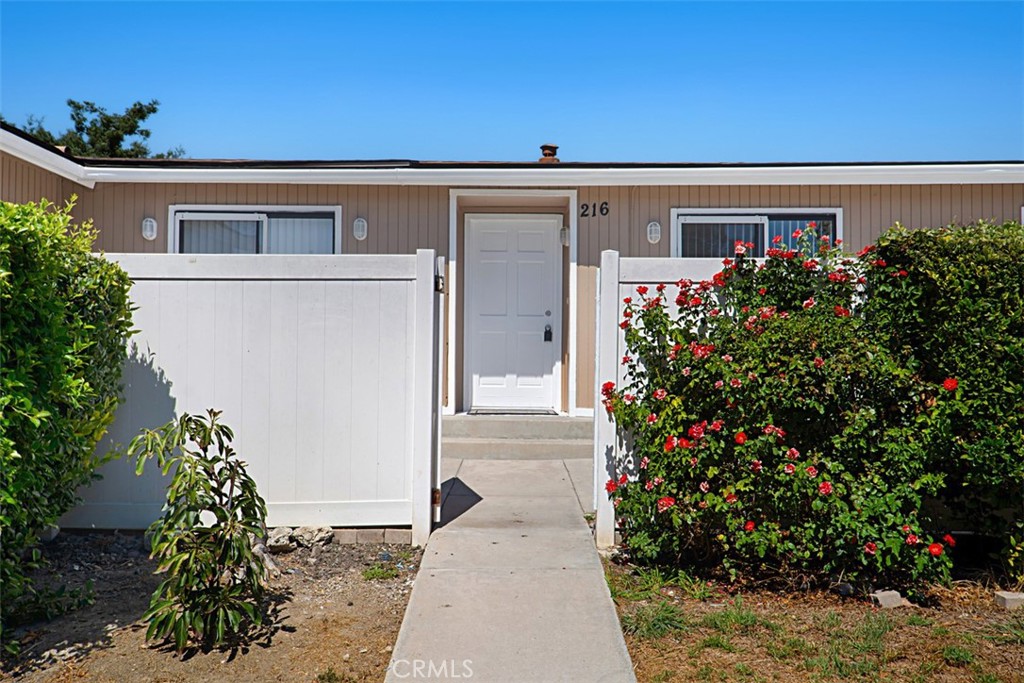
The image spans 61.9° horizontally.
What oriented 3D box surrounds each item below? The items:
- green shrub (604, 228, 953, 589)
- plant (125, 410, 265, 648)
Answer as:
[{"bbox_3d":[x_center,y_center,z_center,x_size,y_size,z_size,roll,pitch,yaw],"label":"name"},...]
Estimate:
[{"bbox_3d":[1.360,0.300,4.320,1.740,1.770,0.950,0,0,0],"label":"green shrub"},{"bbox_3d":[-1.250,0.730,3.420,0.550,0.930,0.520,0,0,0],"label":"plant"}]

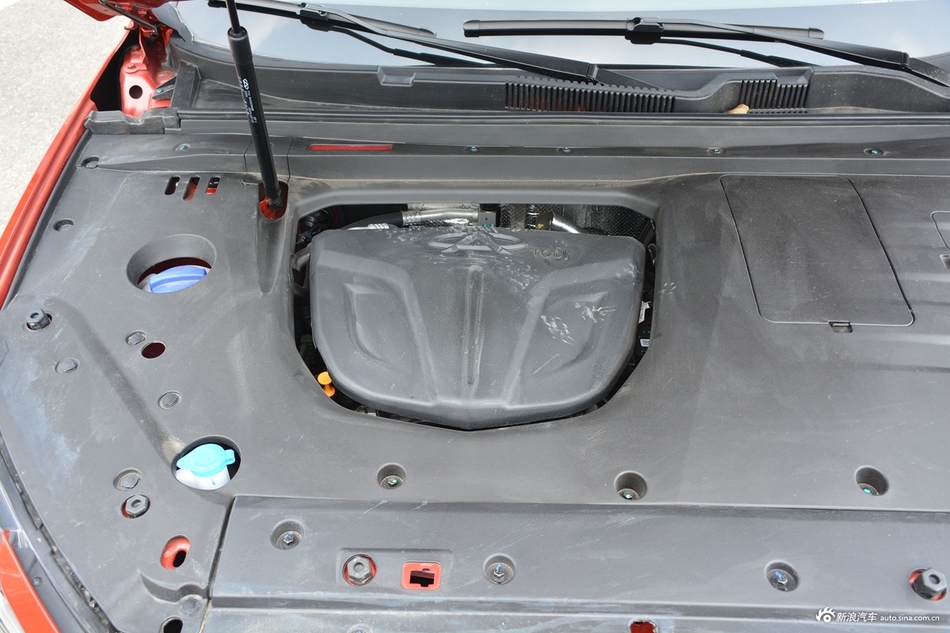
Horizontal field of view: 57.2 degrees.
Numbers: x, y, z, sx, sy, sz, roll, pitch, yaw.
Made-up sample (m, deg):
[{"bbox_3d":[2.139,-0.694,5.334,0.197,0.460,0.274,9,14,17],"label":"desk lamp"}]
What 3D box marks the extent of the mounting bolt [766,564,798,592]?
[{"bbox_3d":[0.309,0.263,0.875,0.027,0.016,0.027,1,46,0],"label":"mounting bolt"}]

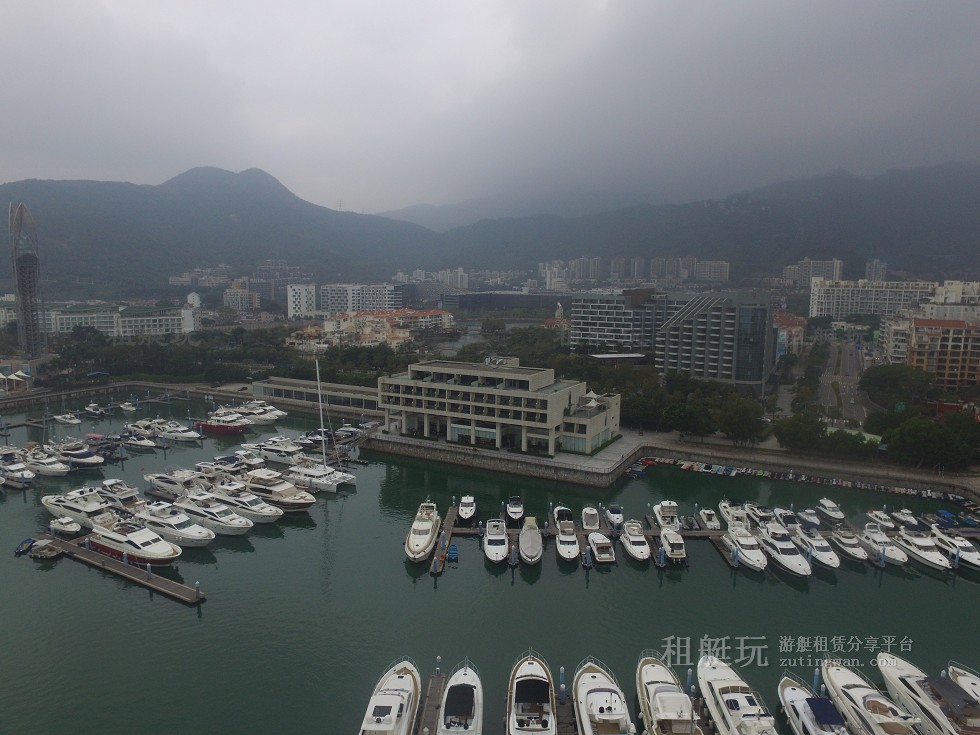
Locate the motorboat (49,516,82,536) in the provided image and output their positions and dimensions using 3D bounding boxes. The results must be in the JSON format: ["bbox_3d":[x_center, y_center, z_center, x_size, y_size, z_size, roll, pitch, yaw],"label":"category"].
[{"bbox_3d":[-80.050,29.772,107.765,7.200,2.800,2.600,4,8,26],"label":"motorboat"}]

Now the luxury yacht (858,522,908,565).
[{"bbox_3d":[68.186,30.378,97.733,4.000,5.000,12.000,1,7,4],"label":"luxury yacht"}]

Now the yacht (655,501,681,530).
[{"bbox_3d":[31.110,25.590,100.590,3.400,5.050,9.000,0,6,0],"label":"yacht"}]

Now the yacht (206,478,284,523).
[{"bbox_3d":[-49.634,27.358,115.390,21.000,6.000,5.200,4,8,27],"label":"yacht"}]

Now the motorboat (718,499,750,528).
[{"bbox_3d":[48.476,28.617,113.614,4.000,4.600,10.800,1,7,5],"label":"motorboat"}]

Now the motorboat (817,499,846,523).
[{"bbox_3d":[69.987,29.000,116.097,2.900,3.400,8.200,0,7,-1],"label":"motorboat"}]

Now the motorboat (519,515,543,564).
[{"bbox_3d":[6.040,27.150,88.260,3.750,4.250,11.900,0,6,0],"label":"motorboat"}]

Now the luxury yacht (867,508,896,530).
[{"bbox_3d":[69.130,26.870,101.020,2.800,2.900,8.100,0,6,0],"label":"luxury yacht"}]

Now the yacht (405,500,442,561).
[{"bbox_3d":[-12.180,29.960,102.340,4.950,5.500,17.400,1,9,2],"label":"yacht"}]

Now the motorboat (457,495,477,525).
[{"bbox_3d":[-4.590,29.210,116.180,3.100,3.000,8.600,1,9,2],"label":"motorboat"}]

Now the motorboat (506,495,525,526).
[{"bbox_3d":[5.250,29.370,116.490,3.100,2.800,8.400,1,9,2],"label":"motorboat"}]

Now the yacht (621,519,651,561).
[{"bbox_3d":[25.634,30.413,98.729,3.800,4.400,11.400,1,7,3],"label":"yacht"}]

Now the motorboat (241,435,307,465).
[{"bbox_3d":[-59.060,21.580,152.130,19.200,6.200,4.900,4,9,24],"label":"motorboat"}]

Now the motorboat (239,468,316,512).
[{"bbox_3d":[-40.750,23.560,109.470,19.800,6.100,5.300,4,7,29],"label":"motorboat"}]

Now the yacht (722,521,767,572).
[{"bbox_3d":[39.280,27.220,86.780,3.900,4.950,12.300,0,6,0],"label":"yacht"}]

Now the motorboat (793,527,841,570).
[{"bbox_3d":[56.106,30.661,96.701,4.000,4.600,12.900,1,7,3],"label":"motorboat"}]

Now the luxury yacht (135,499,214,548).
[{"bbox_3d":[-51.180,25.490,92.650,19.000,5.800,5.100,4,7,29],"label":"luxury yacht"}]

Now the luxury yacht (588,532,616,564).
[{"bbox_3d":[19.680,31.152,100.383,3.200,2.500,10.200,0,7,1],"label":"luxury yacht"}]

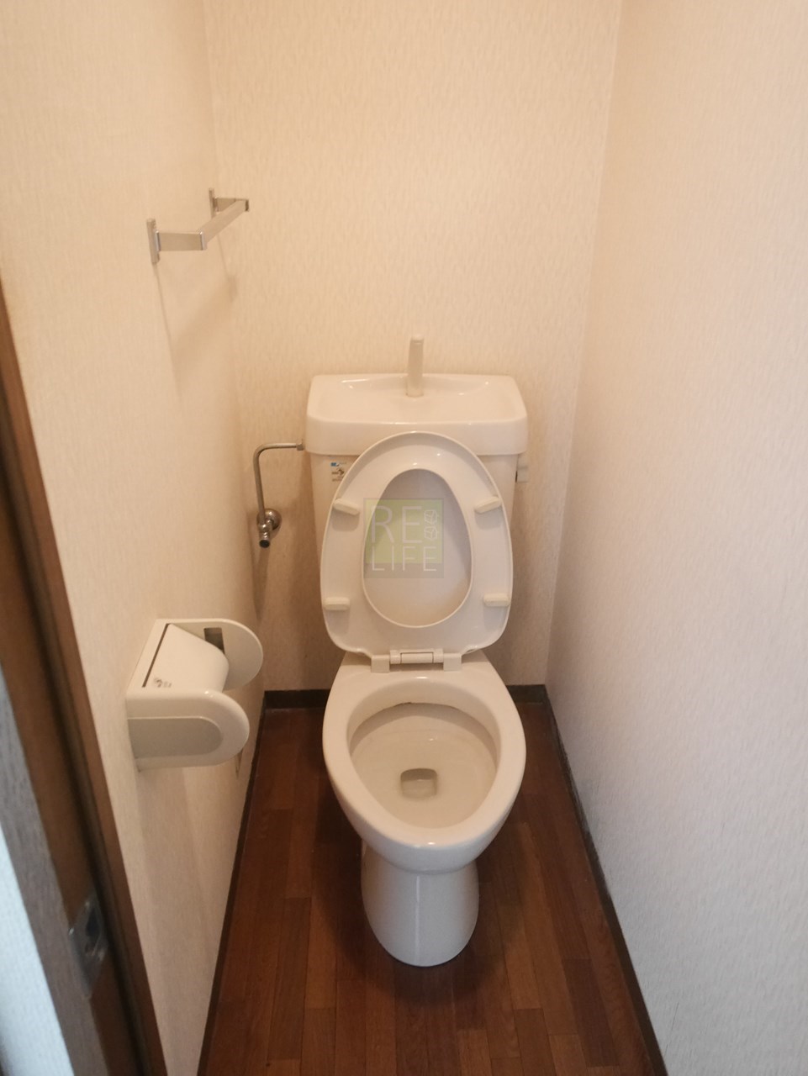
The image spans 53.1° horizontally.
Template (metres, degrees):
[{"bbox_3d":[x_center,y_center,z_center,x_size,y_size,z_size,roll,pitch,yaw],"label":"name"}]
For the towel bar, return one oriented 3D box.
[{"bbox_3d":[-0.301,-0.490,1.251,0.069,0.054,0.486,-1,28,-2],"label":"towel bar"}]

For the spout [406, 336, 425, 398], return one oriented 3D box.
[{"bbox_3d":[0.020,-0.340,1.597,0.034,0.123,0.072,-1,28,-2],"label":"spout"}]

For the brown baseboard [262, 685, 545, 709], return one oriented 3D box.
[{"bbox_3d":[0.006,0.420,2.114,0.728,0.059,0.011,-1,28,-2],"label":"brown baseboard"}]

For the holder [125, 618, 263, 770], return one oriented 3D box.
[{"bbox_3d":[-0.250,0.190,1.004,0.134,0.115,0.159,-1,28,-2],"label":"holder"}]

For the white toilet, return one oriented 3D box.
[{"bbox_3d":[0.029,0.231,1.523,0.410,0.880,0.770,0,28,-2],"label":"white toilet"}]

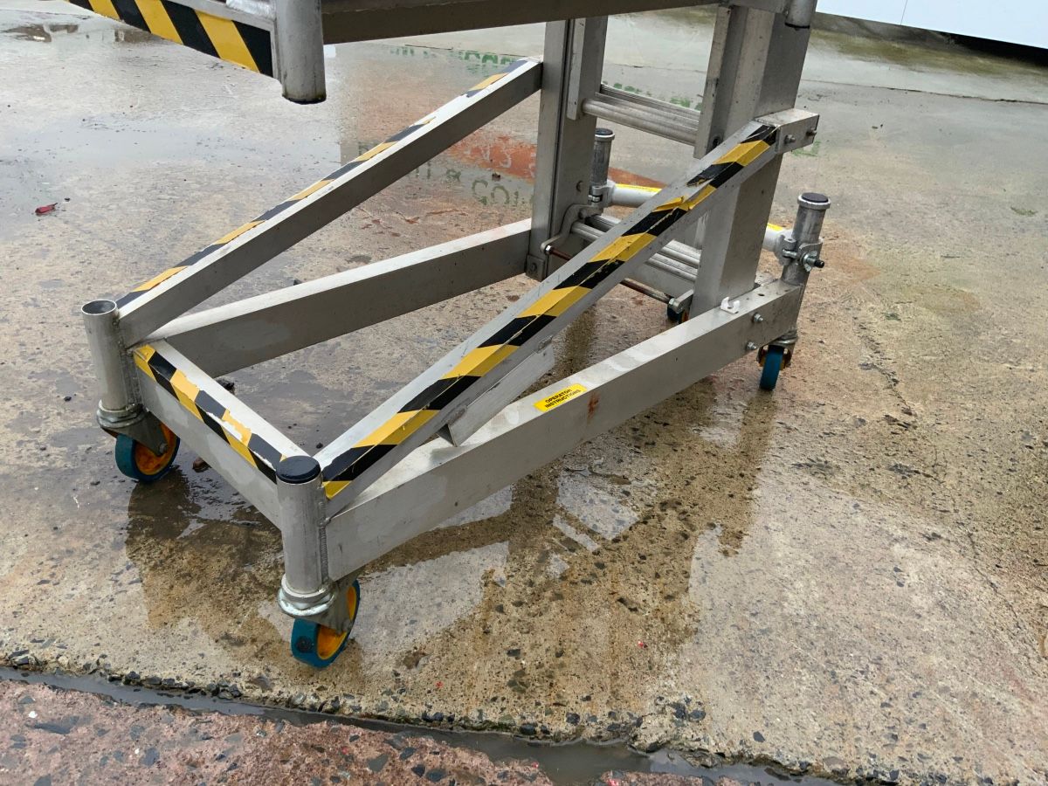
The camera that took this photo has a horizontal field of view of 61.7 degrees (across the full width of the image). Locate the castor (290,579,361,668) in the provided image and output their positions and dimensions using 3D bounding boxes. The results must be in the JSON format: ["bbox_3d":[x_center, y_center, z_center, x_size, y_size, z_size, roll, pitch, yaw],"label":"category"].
[{"bbox_3d":[-0.271,0.312,1.213,0.036,0.125,0.125,14,32,14],"label":"castor"}]

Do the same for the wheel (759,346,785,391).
[{"bbox_3d":[0.554,-0.067,1.951,0.036,0.125,0.125,14,32,14],"label":"wheel"}]

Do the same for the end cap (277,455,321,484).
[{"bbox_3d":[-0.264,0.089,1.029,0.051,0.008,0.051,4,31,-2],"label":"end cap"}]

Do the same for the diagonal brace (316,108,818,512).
[{"bbox_3d":[0.123,-0.179,1.303,0.053,0.081,1.080,30,58,35],"label":"diagonal brace"}]

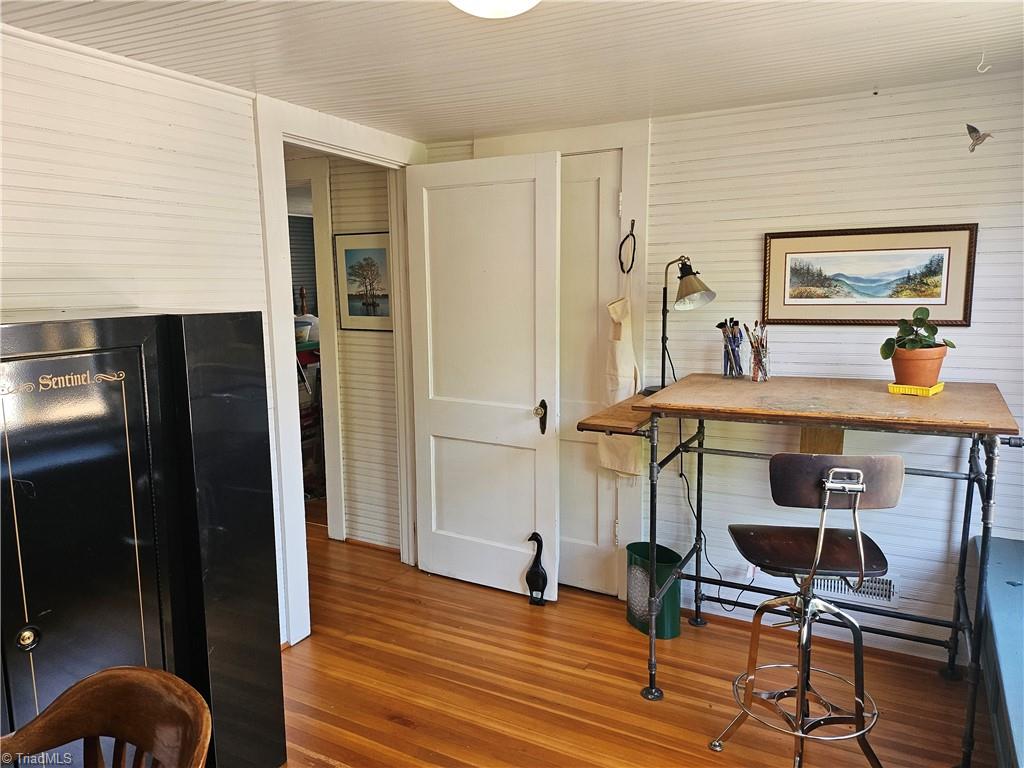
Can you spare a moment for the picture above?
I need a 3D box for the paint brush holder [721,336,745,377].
[{"bbox_3d":[0.885,-0.111,2.849,0.092,0.168,0.092,4,10,28],"label":"paint brush holder"}]

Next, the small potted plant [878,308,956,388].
[{"bbox_3d":[1.378,-0.121,2.414,0.225,0.277,0.210,4,10,28],"label":"small potted plant"}]

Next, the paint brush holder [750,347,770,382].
[{"bbox_3d":[0.961,-0.077,2.744,0.077,0.133,0.077,4,10,28],"label":"paint brush holder"}]

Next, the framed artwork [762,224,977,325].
[{"bbox_3d":[1.312,-0.396,2.656,0.704,0.357,0.026,4,10,28],"label":"framed artwork"}]

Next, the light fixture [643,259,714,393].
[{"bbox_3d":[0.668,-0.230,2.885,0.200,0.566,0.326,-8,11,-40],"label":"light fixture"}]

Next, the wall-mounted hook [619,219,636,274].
[{"bbox_3d":[0.492,-0.588,3.038,0.080,0.235,0.050,4,10,28],"label":"wall-mounted hook"}]

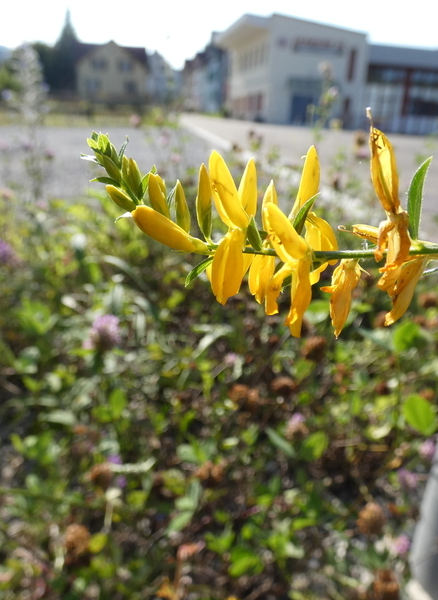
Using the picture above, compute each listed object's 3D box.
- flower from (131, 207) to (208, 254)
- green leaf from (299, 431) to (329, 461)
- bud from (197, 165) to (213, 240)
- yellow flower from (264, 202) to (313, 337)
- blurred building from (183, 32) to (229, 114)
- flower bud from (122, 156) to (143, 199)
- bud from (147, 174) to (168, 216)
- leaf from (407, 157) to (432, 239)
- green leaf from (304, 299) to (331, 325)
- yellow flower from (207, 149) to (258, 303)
[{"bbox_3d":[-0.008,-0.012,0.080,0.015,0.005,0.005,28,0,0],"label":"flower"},{"bbox_3d":[0.089,0.135,0.430,0.026,0.018,0.022,2,23,0],"label":"green leaf"},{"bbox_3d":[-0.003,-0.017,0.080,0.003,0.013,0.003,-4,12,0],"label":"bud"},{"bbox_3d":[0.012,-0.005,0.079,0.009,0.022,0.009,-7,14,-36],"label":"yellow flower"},{"bbox_3d":[-1.233,-29.403,60.000,10.000,10.500,18.000,-2,23,-6],"label":"blurred building"},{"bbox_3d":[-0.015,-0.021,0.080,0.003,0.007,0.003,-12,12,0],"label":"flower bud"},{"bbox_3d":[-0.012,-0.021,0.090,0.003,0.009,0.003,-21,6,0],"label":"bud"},{"bbox_3d":[0.029,-0.015,0.067,0.004,0.012,0.003,12,9,17],"label":"leaf"},{"bbox_3d":[0.084,0.010,0.400,0.022,0.019,0.010,0,23,0],"label":"green leaf"},{"bbox_3d":[0.002,-0.011,0.070,0.008,0.023,0.009,4,10,27],"label":"yellow flower"}]

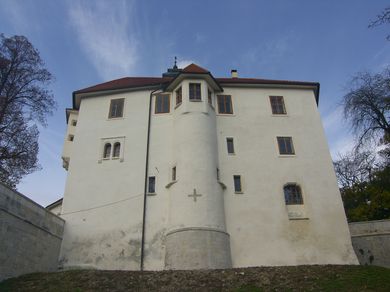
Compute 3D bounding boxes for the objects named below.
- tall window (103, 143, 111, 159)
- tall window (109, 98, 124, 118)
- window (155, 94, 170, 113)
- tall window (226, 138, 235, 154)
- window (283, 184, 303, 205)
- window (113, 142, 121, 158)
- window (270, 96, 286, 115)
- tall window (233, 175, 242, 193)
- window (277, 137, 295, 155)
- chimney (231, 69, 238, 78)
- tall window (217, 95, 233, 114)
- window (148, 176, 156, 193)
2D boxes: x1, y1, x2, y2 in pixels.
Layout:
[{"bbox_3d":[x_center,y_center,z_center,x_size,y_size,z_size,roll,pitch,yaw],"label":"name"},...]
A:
[{"bbox_3d":[-6.240,0.374,22.675,0.481,1.220,0.200,-6,-29,6],"label":"tall window"},{"bbox_3d":[-6.002,-2.851,24.419,1.139,1.748,0.200,-6,-29,6],"label":"tall window"},{"bbox_3d":[-2.438,-3.155,24.097,1.126,1.736,0.200,-3,-29,2],"label":"window"},{"bbox_3d":[2.533,0.028,22.368,0.459,1.256,0.200,0,-29,-4],"label":"tall window"},{"bbox_3d":[6.506,3.242,20.856,1.186,1.425,0.200,0,-29,-4],"label":"window"},{"bbox_3d":[-5.544,0.324,22.586,0.477,1.236,0.200,-6,-29,6],"label":"window"},{"bbox_3d":[6.426,-3.091,24.404,1.122,1.734,0.200,0,-29,-4],"label":"window"},{"bbox_3d":[2.850,2.553,20.974,0.440,1.178,0.200,0,-29,-4],"label":"tall window"},{"bbox_3d":[6.533,0.036,22.657,1.097,1.445,0.200,0,-29,-4],"label":"window"},{"bbox_3d":[3.879,-6.740,30.962,0.620,1.210,0.620,0,-29,-4],"label":"chimney"},{"bbox_3d":[2.326,-3.103,24.110,1.090,1.743,0.200,0,-29,-4],"label":"tall window"},{"bbox_3d":[-2.810,2.623,20.901,0.406,1.144,0.200,-3,-29,2],"label":"window"}]

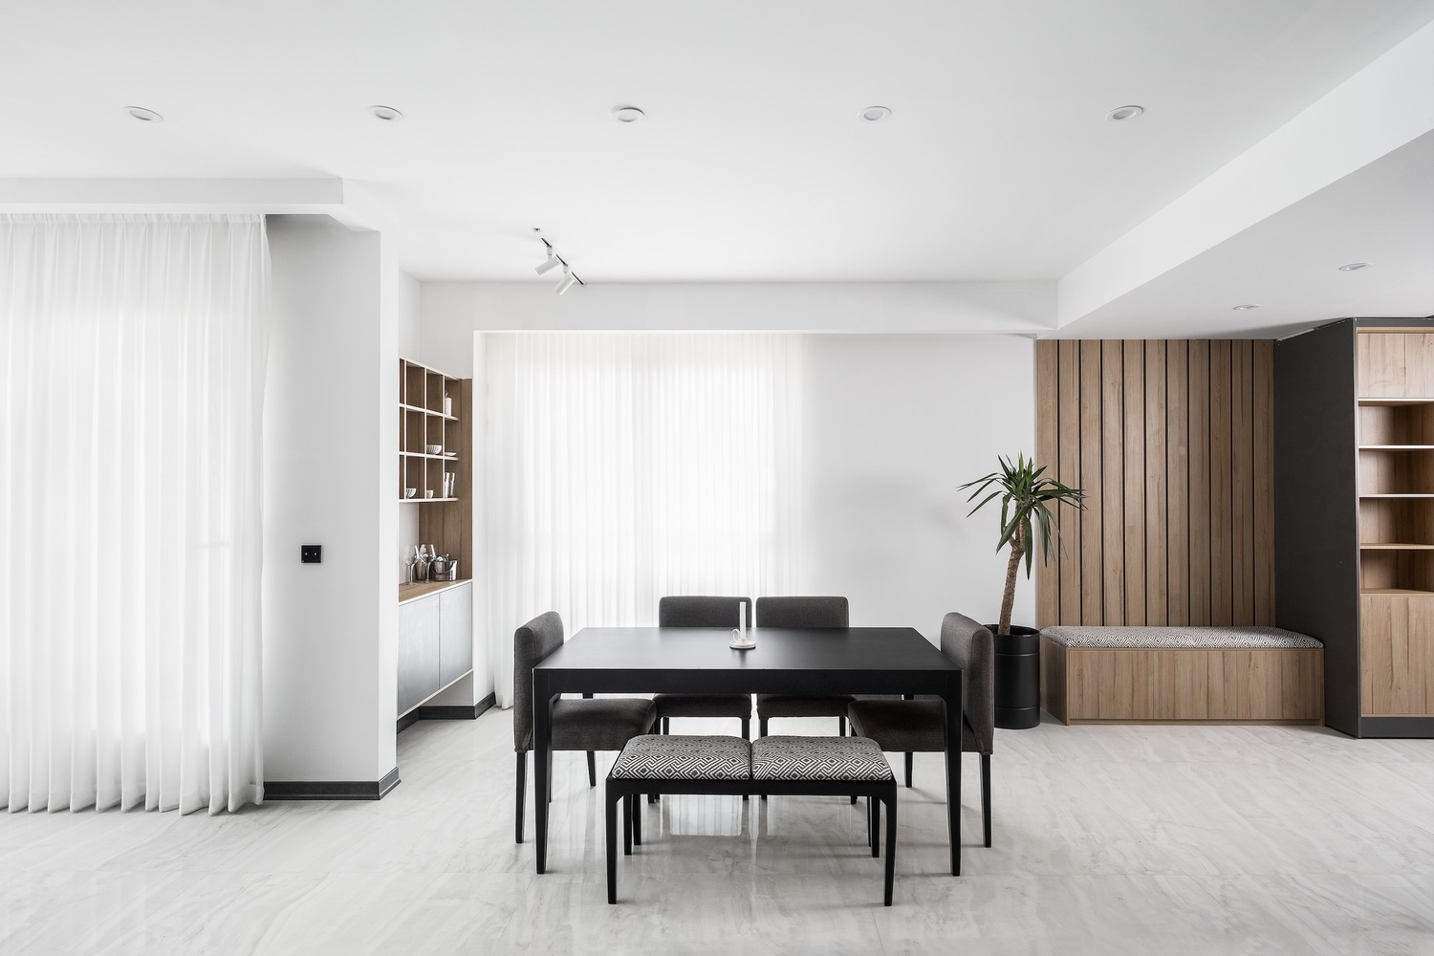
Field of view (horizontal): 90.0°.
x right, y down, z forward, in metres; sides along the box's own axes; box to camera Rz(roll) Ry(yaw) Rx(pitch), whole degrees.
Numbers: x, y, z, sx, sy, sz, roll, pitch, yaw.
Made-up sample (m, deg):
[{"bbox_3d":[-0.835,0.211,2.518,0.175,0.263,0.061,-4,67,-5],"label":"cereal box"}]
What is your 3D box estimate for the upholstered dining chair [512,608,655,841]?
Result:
[{"bbox_3d":[-0.540,1.039,3.099,0.530,0.870,0.460,0,-1,1],"label":"upholstered dining chair"}]

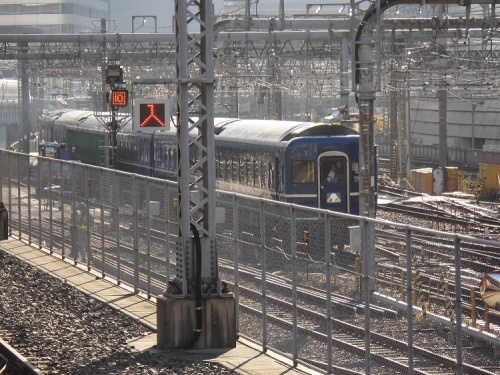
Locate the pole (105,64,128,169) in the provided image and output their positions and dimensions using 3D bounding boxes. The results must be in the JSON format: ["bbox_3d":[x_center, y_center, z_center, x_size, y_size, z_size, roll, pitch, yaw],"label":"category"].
[{"bbox_3d":[-5.004,-1.574,111.000,0.900,6.100,0.700,0,2,-9],"label":"pole"}]

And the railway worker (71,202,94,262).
[{"bbox_3d":[-4.848,1.310,85.800,0.640,1.750,0.420,0,2,-5],"label":"railway worker"}]

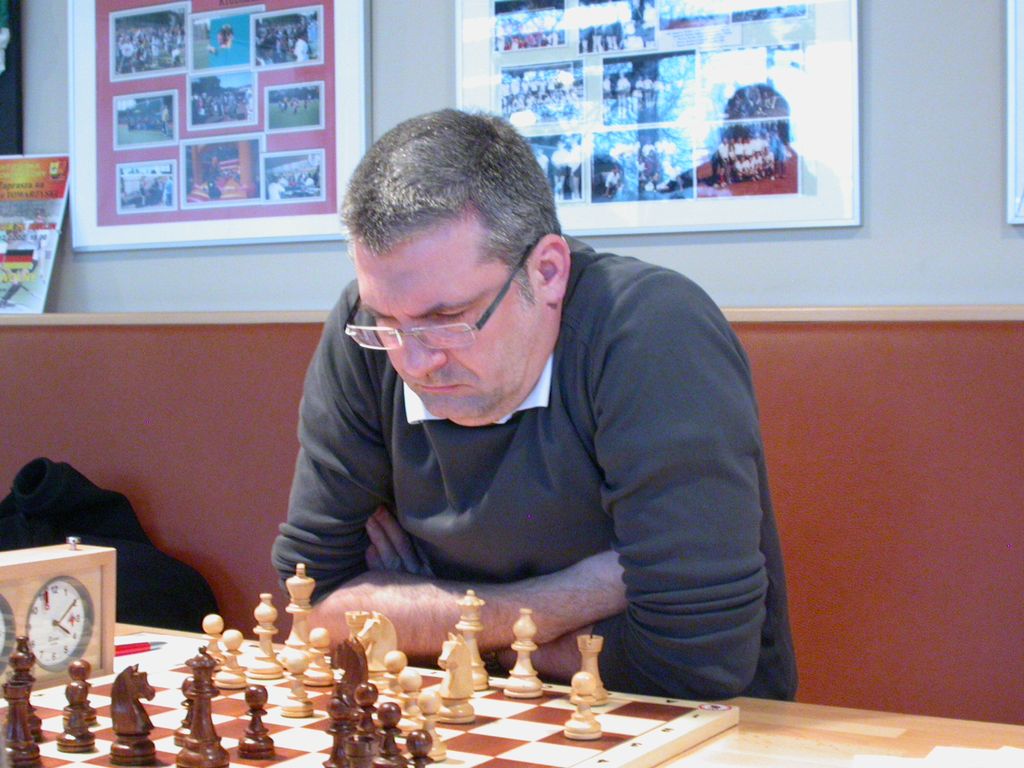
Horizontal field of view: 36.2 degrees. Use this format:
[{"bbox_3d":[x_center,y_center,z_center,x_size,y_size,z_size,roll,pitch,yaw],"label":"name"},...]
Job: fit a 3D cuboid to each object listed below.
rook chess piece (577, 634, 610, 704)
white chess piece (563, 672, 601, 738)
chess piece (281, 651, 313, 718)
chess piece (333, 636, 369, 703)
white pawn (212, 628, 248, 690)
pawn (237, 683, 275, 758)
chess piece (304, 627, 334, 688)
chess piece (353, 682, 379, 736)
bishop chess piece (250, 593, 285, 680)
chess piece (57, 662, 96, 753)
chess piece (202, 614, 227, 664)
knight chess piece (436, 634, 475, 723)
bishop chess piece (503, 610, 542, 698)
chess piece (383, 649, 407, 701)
[{"bbox_3d":[0.063,0.231,1.268,0.031,0.054,0.031,1,0,0],"label":"rook chess piece"},{"bbox_3d":[0.053,0.239,1.174,0.027,0.048,0.027,1,0,3],"label":"white chess piece"},{"bbox_3d":[-0.169,0.235,1.233,0.027,0.048,0.027,1,0,-8],"label":"chess piece"},{"bbox_3d":[-0.120,0.222,1.173,0.031,0.066,0.029,1,0,29],"label":"chess piece"},{"bbox_3d":[-0.235,0.228,1.306,0.026,0.048,0.026,1,0,0],"label":"white pawn"},{"bbox_3d":[-0.179,0.236,1.099,0.027,0.048,0.027,1,0,-9],"label":"pawn"},{"bbox_3d":[-0.163,0.230,1.323,0.026,0.048,0.026,1,0,0],"label":"chess piece"},{"bbox_3d":[-0.103,0.237,1.115,0.027,0.048,0.027,1,0,-5],"label":"chess piece"},{"bbox_3d":[-0.211,0.217,1.353,0.031,0.071,0.031,1,0,0],"label":"bishop chess piece"},{"bbox_3d":[-0.299,0.224,1.085,0.026,0.054,0.026,1,0,29],"label":"chess piece"},{"bbox_3d":[-0.263,0.228,1.380,0.026,0.048,0.026,1,0,0],"label":"chess piece"},{"bbox_3d":[-0.044,0.228,1.227,0.031,0.067,0.031,1,0,40],"label":"knight chess piece"},{"bbox_3d":[0.010,0.221,1.297,0.031,0.071,0.031,1,0,0],"label":"bishop chess piece"},{"bbox_3d":[-0.093,0.237,1.249,0.027,0.048,0.027,1,0,-4],"label":"chess piece"}]

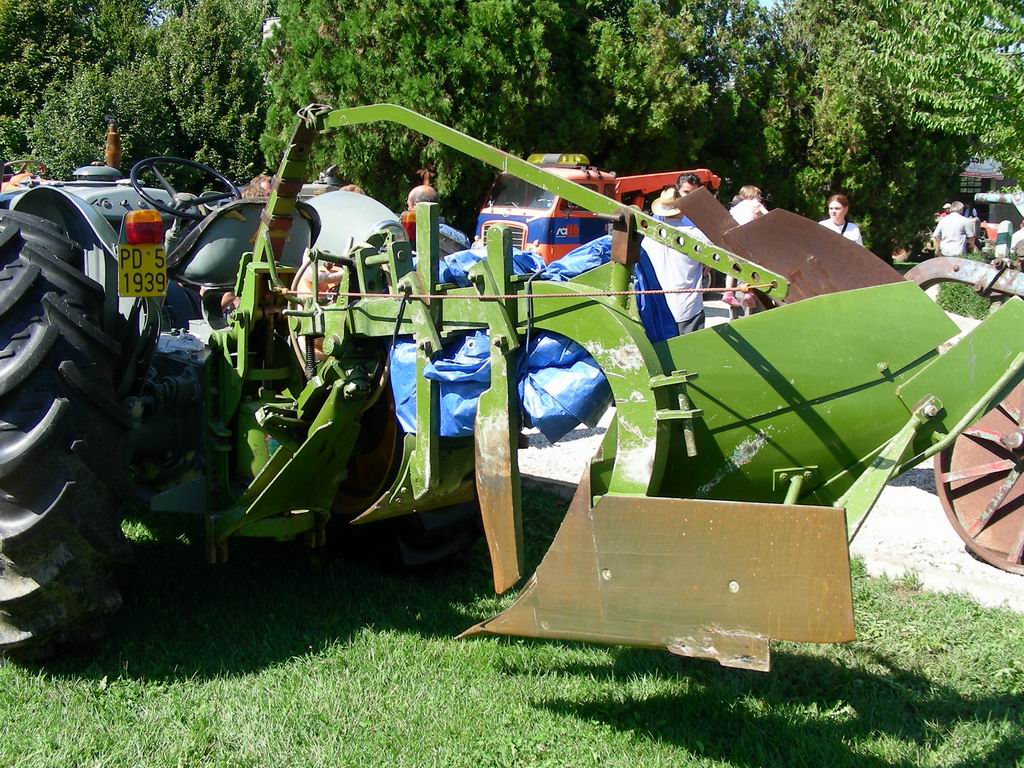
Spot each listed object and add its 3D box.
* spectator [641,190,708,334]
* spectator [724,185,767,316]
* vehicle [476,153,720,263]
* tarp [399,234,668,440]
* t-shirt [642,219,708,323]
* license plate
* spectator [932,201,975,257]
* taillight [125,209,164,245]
[{"bbox_3d":[1.200,-0.606,8.307,0.500,1.660,0.350,2,9,15],"label":"spectator"},{"bbox_3d":[1.877,-0.728,9.148,0.450,1.640,0.420,2,9,10],"label":"spectator"},{"bbox_3d":[1.758,-2.849,20.205,4.900,2.400,2.000,-8,12,-42],"label":"vehicle"},{"bbox_3d":[0.051,-0.126,3.100,0.800,0.520,0.360,6,11,35],"label":"tarp"},{"bbox_3d":[1.200,-0.828,8.200,0.490,0.760,0.330,2,9,15],"label":"t-shirt"},{"bbox_3d":[-1.167,-0.360,3.550,0.165,0.165,0.012,-8,12,-41],"label":"license plate"},{"bbox_3d":[6.402,-1.878,16.407,0.560,1.660,0.360,-1,9,-5],"label":"spectator"},{"bbox_3d":[-1.153,-0.491,3.530,0.092,0.105,0.055,-8,12,-41],"label":"taillight"}]

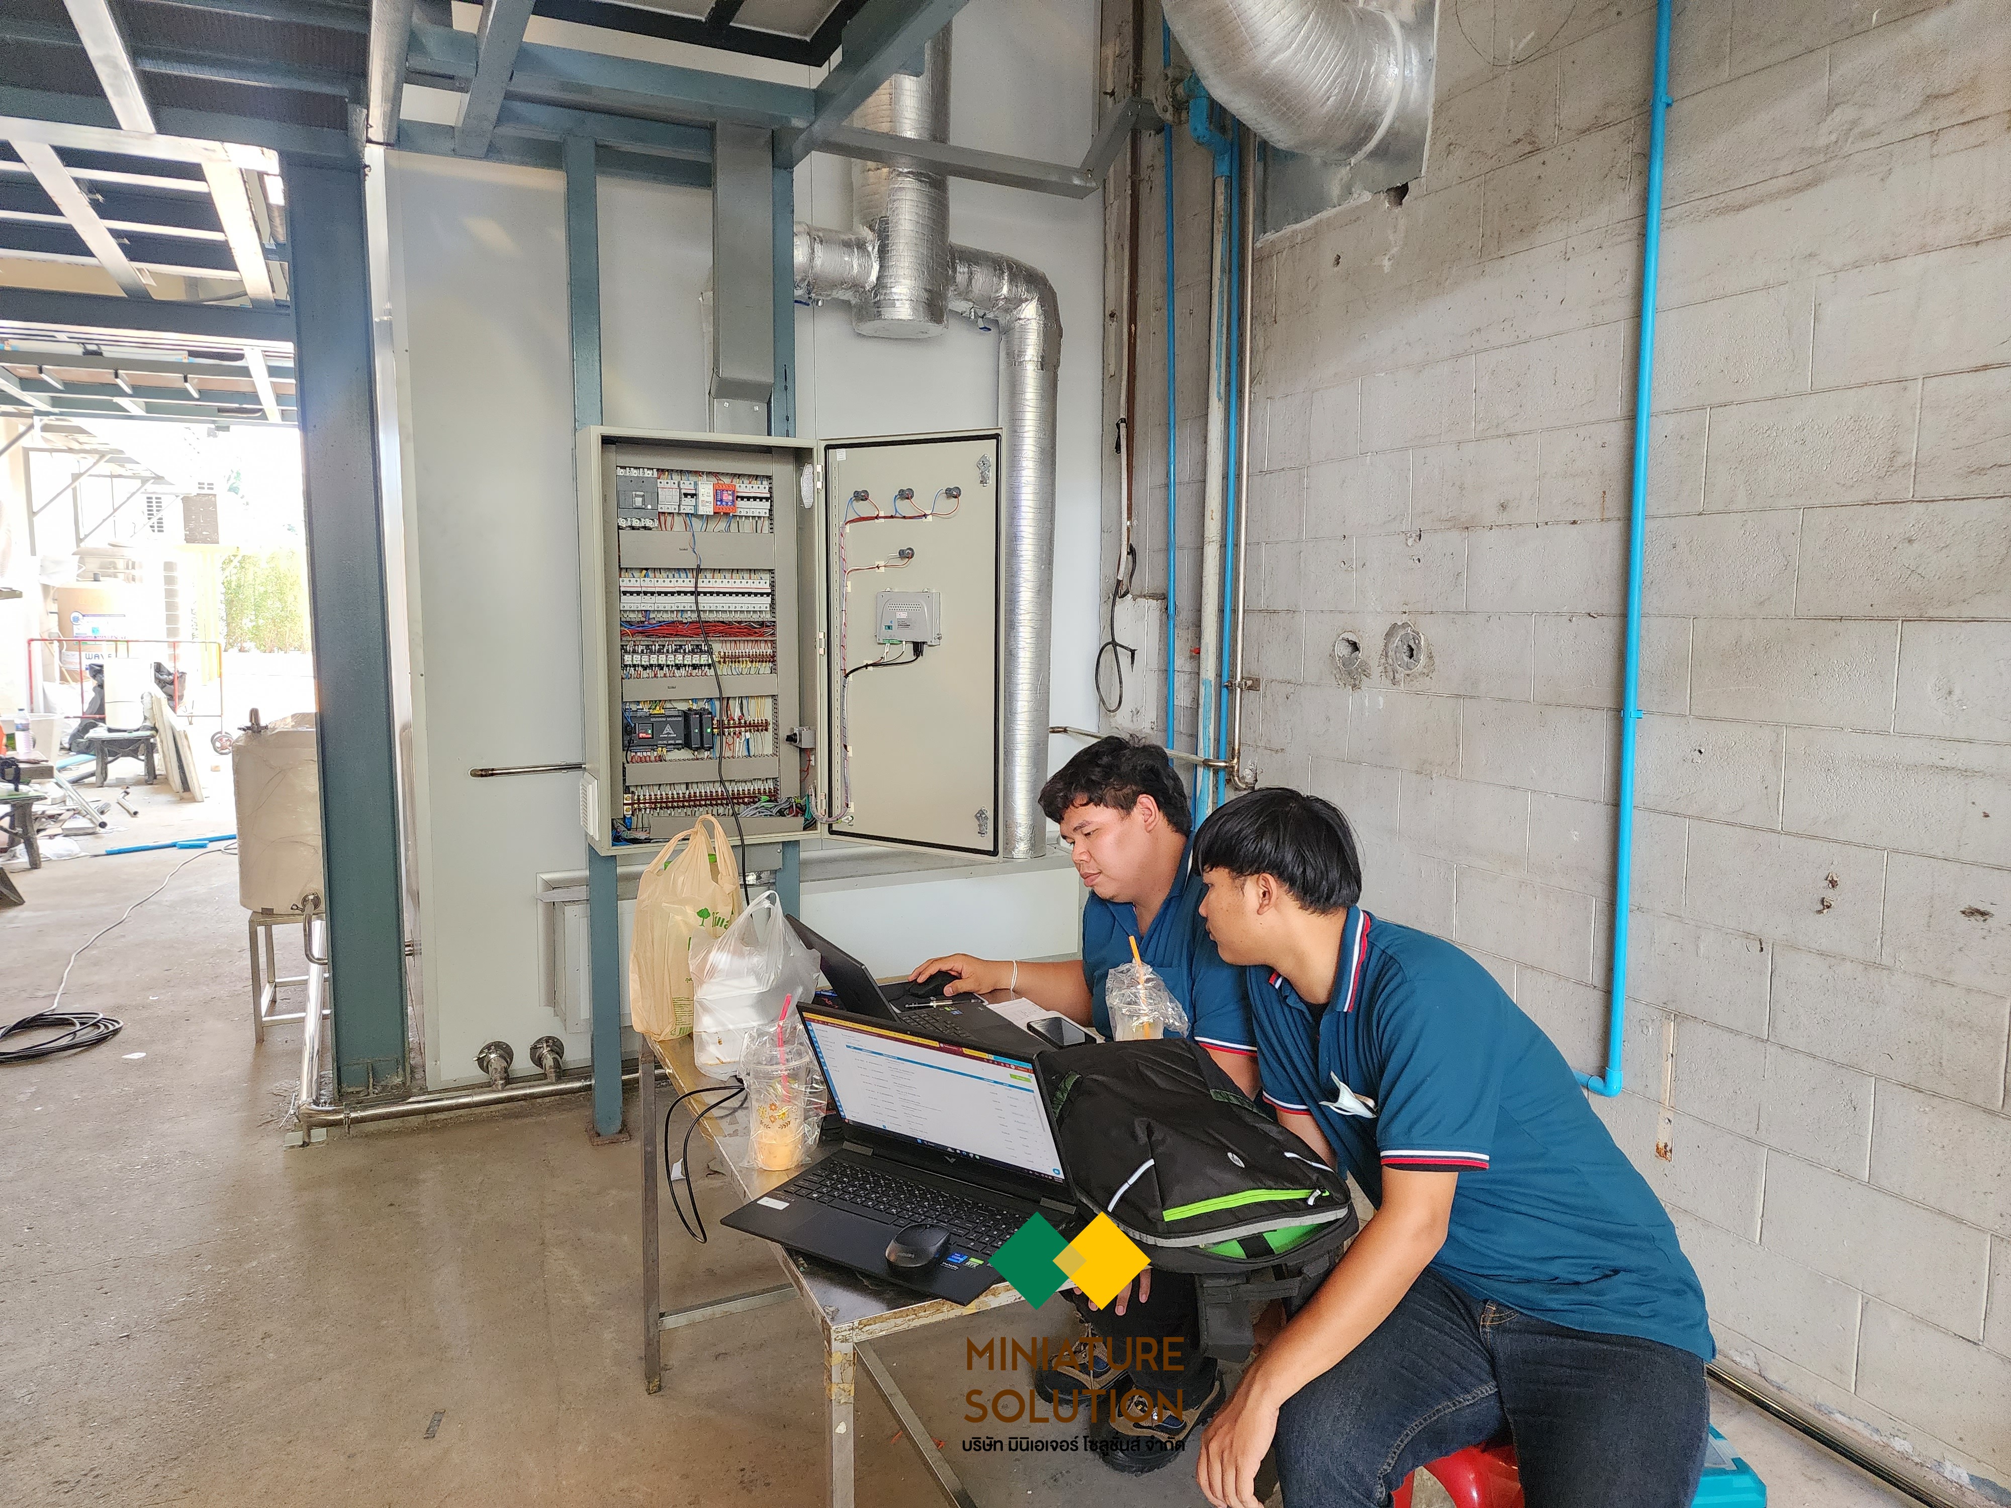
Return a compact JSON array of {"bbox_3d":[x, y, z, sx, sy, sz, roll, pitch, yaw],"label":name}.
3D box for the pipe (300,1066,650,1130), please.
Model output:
[{"bbox_3d":[-1.475,0.956,3.776,0.931,0.055,0.050,-3,7,-26],"label":"pipe"}]

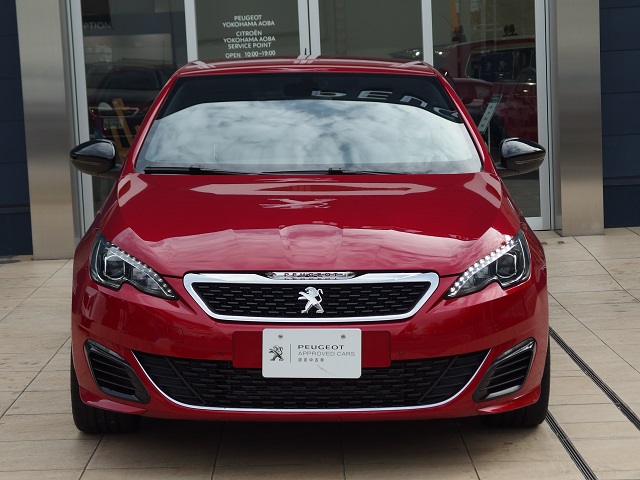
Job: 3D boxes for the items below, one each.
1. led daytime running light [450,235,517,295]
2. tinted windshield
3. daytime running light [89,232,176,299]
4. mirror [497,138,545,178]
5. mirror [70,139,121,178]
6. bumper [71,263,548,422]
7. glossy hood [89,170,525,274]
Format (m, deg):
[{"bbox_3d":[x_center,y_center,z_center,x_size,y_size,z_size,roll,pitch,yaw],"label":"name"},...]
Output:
[{"bbox_3d":[0.575,0.094,5.572,0.290,0.180,0.340,-1,6,-1],"label":"led daytime running light"},{"bbox_3d":[-0.049,-0.510,6.695,1.425,0.420,0.870,-1,6,-1],"label":"tinted windshield"},{"bbox_3d":[-0.661,0.095,5.579,0.340,0.195,0.400,-1,6,-1],"label":"daytime running light"},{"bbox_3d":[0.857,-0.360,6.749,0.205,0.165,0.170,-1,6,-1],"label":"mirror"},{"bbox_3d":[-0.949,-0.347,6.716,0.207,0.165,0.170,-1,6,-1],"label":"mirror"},{"bbox_3d":[-0.029,0.347,5.508,1.775,0.510,0.580,-1,6,-1],"label":"bumper"},{"bbox_3d":[-0.036,-0.076,5.783,1.580,0.290,1.080,-1,6,-1],"label":"glossy hood"}]

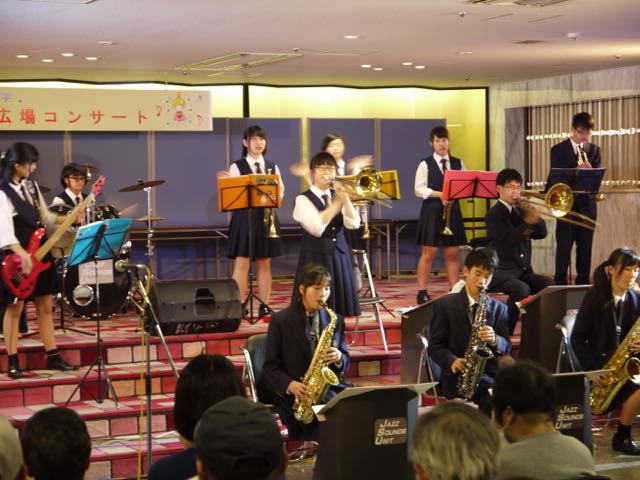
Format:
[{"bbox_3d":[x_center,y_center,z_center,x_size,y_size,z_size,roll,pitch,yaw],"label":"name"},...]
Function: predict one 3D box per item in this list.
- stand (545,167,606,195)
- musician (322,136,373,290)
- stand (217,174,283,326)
[{"bbox_3d":[2.303,-0.051,14.050,0.530,1.190,0.420,-2,2,-24],"label":"stand"},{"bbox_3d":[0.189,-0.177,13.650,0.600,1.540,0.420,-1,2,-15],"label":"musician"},{"bbox_3d":[-0.564,0.056,12.766,0.520,1.190,0.460,-1,2,-9],"label":"stand"}]

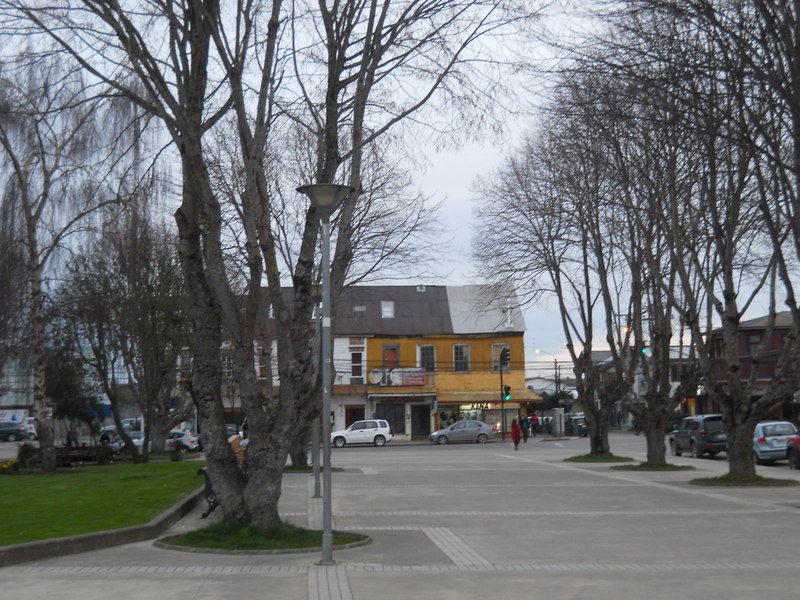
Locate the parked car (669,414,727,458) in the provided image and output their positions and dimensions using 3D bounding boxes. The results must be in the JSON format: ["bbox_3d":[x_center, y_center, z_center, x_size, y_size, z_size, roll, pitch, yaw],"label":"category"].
[{"bbox_3d":[12.545,5.542,49.351,1.780,1.730,4.550,0,-5,-4],"label":"parked car"}]

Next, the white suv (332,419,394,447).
[{"bbox_3d":[-2.509,8.222,74.253,4.150,1.720,1.760,0,-5,-4],"label":"white suv"}]

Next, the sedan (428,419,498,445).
[{"bbox_3d":[3.992,8.324,75.813,4.300,1.490,1.690,0,-5,-4],"label":"sedan"}]

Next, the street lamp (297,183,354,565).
[{"bbox_3d":[-0.832,0.815,13.597,0.680,4.260,0.680,0,-5,-4],"label":"street lamp"}]

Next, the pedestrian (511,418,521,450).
[{"bbox_3d":[5.945,6.912,61.874,0.520,1.610,0.400,-2,-6,18],"label":"pedestrian"}]

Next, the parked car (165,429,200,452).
[{"bbox_3d":[-14.424,8.516,72.932,4.450,1.470,1.740,0,-5,-4],"label":"parked car"}]

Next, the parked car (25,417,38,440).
[{"bbox_3d":[-27.308,9.743,91.083,4.200,1.800,1.750,0,-5,-4],"label":"parked car"}]

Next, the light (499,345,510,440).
[{"bbox_3d":[6.756,6.027,77.275,0.500,5.950,0.600,-4,-6,30],"label":"light"}]

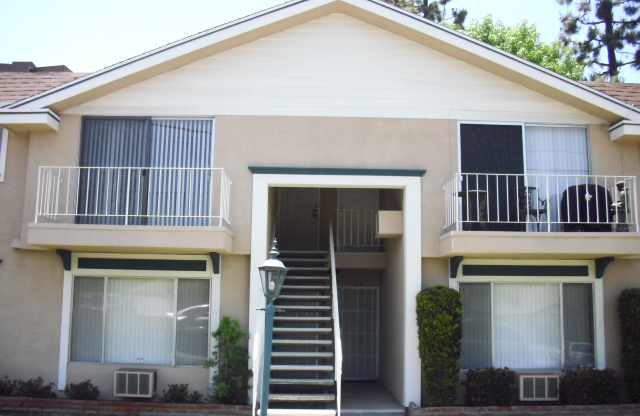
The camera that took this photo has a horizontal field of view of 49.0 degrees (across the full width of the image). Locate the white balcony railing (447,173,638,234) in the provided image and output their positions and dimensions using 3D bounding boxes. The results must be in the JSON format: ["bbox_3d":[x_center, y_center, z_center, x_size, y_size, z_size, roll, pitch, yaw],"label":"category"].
[{"bbox_3d":[3.523,0.002,11.461,2.833,0.922,1.082,1,-9,-1],"label":"white balcony railing"}]

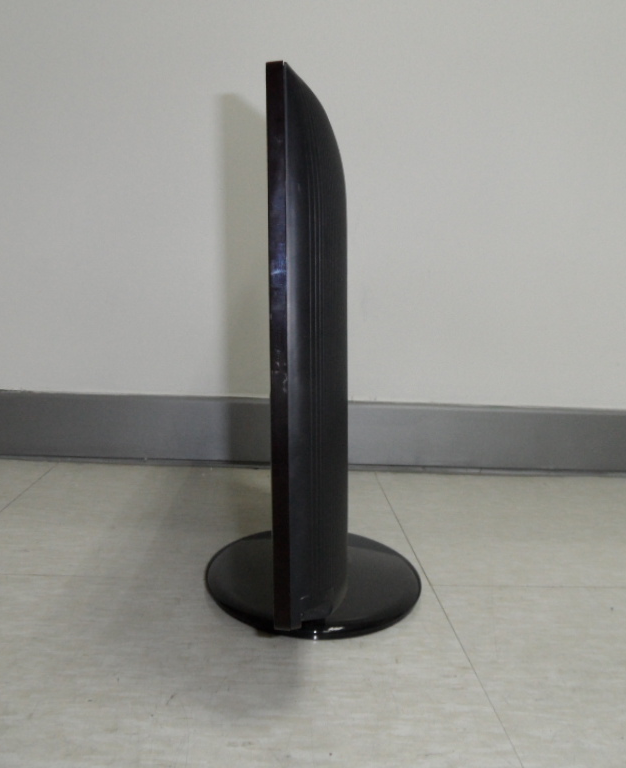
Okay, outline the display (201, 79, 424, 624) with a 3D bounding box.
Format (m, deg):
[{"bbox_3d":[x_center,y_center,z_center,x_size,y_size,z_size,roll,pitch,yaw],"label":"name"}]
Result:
[{"bbox_3d":[0.008,-0.008,0.615,0.194,0.381,0.469,2,8,-3],"label":"display"}]

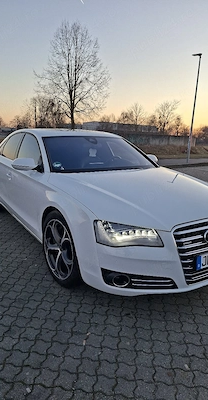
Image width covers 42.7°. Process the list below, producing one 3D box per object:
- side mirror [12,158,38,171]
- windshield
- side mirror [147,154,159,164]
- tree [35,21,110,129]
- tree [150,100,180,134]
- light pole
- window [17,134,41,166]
[{"bbox_3d":[-0.842,-0.392,2.867,0.250,0.145,0.170,-7,15,-31],"label":"side mirror"},{"bbox_3d":[-0.042,-0.590,3.331,1.480,0.150,0.840,-7,47,-31],"label":"windshield"},{"bbox_3d":[0.724,-0.580,3.843,0.250,0.145,0.170,-7,15,-31],"label":"side mirror"},{"bbox_3d":[-2.540,-9.247,22.330,6.721,10.300,6.721,0,13,-7],"label":"tree"},{"bbox_3d":[13.653,-16.710,58.174,6.689,9.580,6.689,5,13,12],"label":"tree"},{"bbox_3d":[4.997,-5.082,15.095,0.620,5.920,0.220,2,13,0],"label":"light pole"},{"bbox_3d":[-0.891,-0.598,3.245,0.100,0.430,0.990,18,2,-34],"label":"window"}]

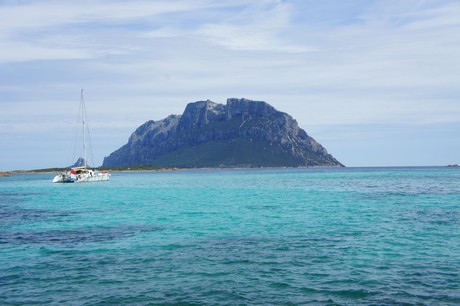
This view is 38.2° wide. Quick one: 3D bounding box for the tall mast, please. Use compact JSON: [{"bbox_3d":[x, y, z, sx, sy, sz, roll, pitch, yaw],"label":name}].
[{"bbox_3d":[-29.587,-4.880,135.000,0.250,16.300,0.280,-2,0,20],"label":"tall mast"}]

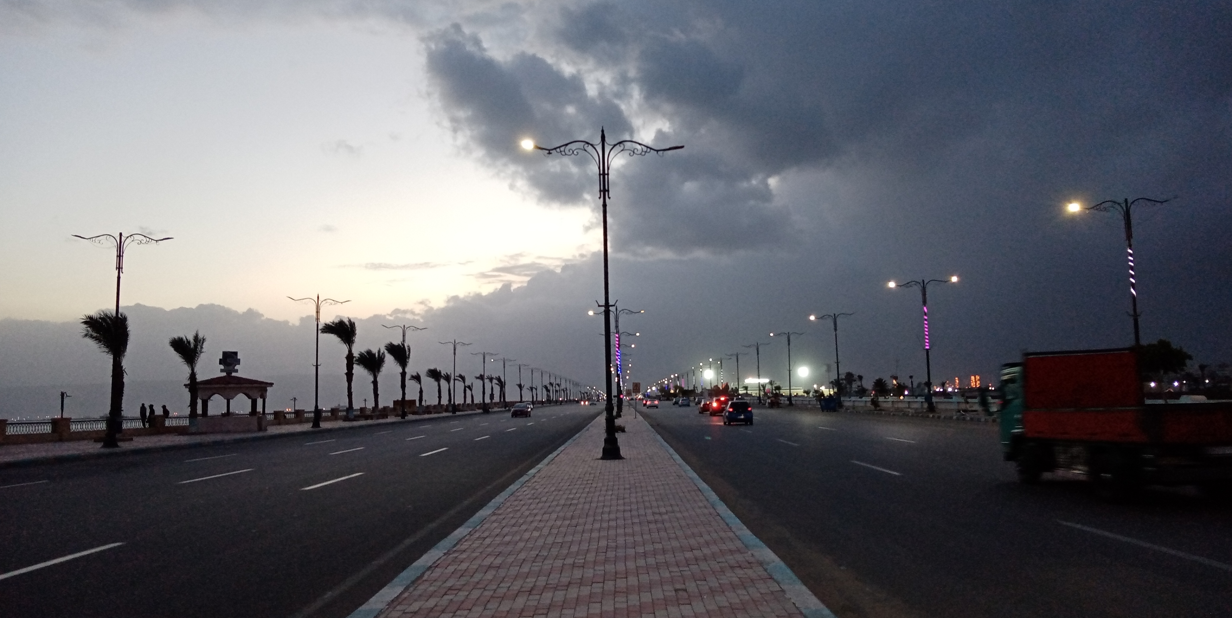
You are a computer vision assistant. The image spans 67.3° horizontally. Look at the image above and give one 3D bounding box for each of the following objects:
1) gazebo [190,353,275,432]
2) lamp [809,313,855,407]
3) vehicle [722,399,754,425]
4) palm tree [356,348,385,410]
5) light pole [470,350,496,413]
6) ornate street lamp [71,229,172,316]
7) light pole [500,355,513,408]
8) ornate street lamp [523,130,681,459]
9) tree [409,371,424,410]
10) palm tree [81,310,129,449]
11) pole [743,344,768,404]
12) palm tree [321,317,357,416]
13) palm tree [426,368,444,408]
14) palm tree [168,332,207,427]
[{"bbox_3d":[-24.796,5.305,59.300,4.700,5.100,4.700,0,-6,-13],"label":"gazebo"},{"bbox_3d":[21.140,4.924,88.403,4.250,8.850,0.600,-1,-5,0],"label":"lamp"},{"bbox_3d":[7.656,6.548,58.449,1.620,1.500,3.700,-1,-5,1],"label":"vehicle"},{"bbox_3d":[-23.843,7.068,90.000,2.850,6.500,2.700,-1,-5,0],"label":"palm tree"},{"bbox_3d":[-19.193,10.755,135.432,4.250,8.850,0.600,-1,-5,0],"label":"light pole"},{"bbox_3d":[-20.578,1.284,38.100,4.200,8.850,0.600,-1,-5,0],"label":"ornate street lamp"},{"bbox_3d":[-19.434,13.066,162.556,4.100,9.000,0.600,-1,-5,1],"label":"light pole"},{"bbox_3d":[-0.230,-0.418,24.584,4.250,8.850,0.600,-1,-5,0],"label":"ornate street lamp"},{"bbox_3d":[-24.530,10.317,113.528,1.680,5.160,1.480,0,-6,-12],"label":"tree"},{"bbox_3d":[-25.384,3.257,45.824,2.060,6.350,1.810,2,-6,-29],"label":"palm tree"},{"bbox_3d":[21.168,9.529,137.046,4.250,8.850,0.600,-1,-5,0],"label":"pole"},{"bbox_3d":[-25.538,5.485,85.142,3.160,9.410,2.780,0,-6,-17],"label":"palm tree"},{"bbox_3d":[-24.538,11.011,125.197,2.180,6.000,1.920,0,-6,-11],"label":"palm tree"},{"bbox_3d":[-25.105,4.225,54.093,1.950,5.990,1.720,1,-6,-25],"label":"palm tree"}]

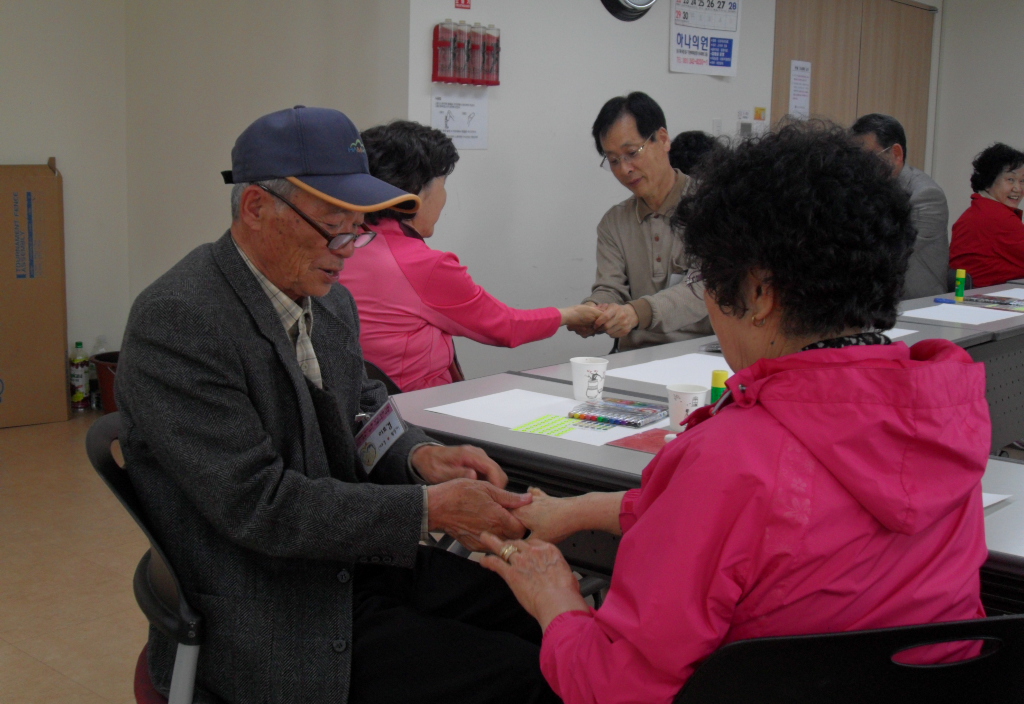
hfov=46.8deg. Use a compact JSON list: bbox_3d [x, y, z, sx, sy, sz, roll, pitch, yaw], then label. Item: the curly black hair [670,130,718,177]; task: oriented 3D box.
[{"bbox_3d":[0.603,-0.646,3.950,0.200,0.200,0.210,9,13,41],"label":"curly black hair"}]

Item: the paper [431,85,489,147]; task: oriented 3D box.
[{"bbox_3d":[-0.194,-0.882,4.506,0.004,0.210,0.295,9,13,41],"label":"paper"}]

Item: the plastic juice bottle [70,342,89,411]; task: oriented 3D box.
[{"bbox_3d":[-1.970,0.104,5.377,0.090,0.315,0.090,-3,10,-20],"label":"plastic juice bottle"}]

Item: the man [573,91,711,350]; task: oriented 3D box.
[{"bbox_3d":[0.279,-0.005,3.162,0.500,1.340,0.720,8,12,37],"label":"man"}]

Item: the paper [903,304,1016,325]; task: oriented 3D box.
[{"bbox_3d":[1.380,-0.116,3.632,0.260,0.003,0.380,9,13,41],"label":"paper"}]

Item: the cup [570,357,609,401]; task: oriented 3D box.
[{"bbox_3d":[0.149,0.052,2.274,0.073,0.077,0.073,2,10,4],"label":"cup"}]

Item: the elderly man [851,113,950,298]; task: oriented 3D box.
[{"bbox_3d":[1.312,-0.195,4.397,0.500,1.340,0.700,9,13,41],"label":"elderly man"}]

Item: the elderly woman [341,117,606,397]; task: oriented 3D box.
[{"bbox_3d":[-0.111,0.095,2.796,0.750,1.250,0.480,-7,12,-40],"label":"elderly woman"}]

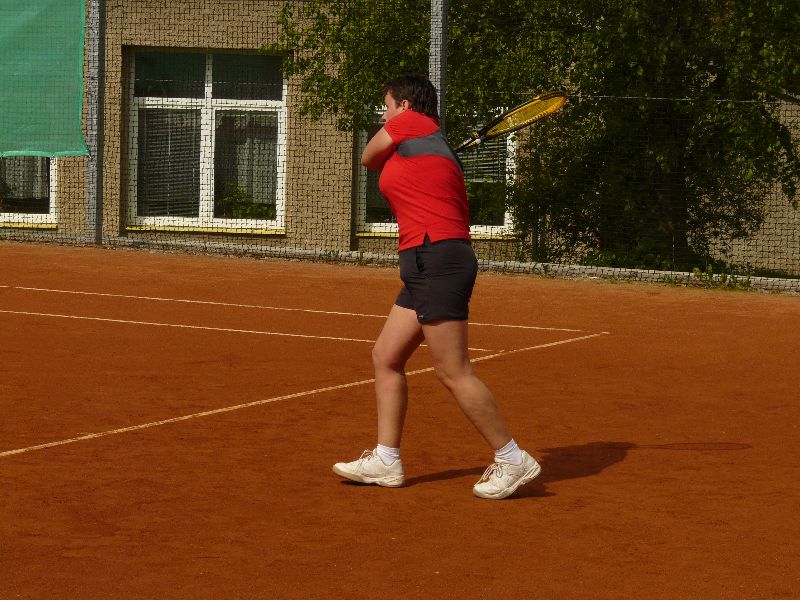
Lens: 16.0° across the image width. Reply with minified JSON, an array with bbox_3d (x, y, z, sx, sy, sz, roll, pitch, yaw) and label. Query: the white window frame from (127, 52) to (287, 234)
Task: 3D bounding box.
[{"bbox_3d":[-1.791,-1.472,26.400,1.480,1.680,0.120,2,5,6],"label":"white window frame"}]

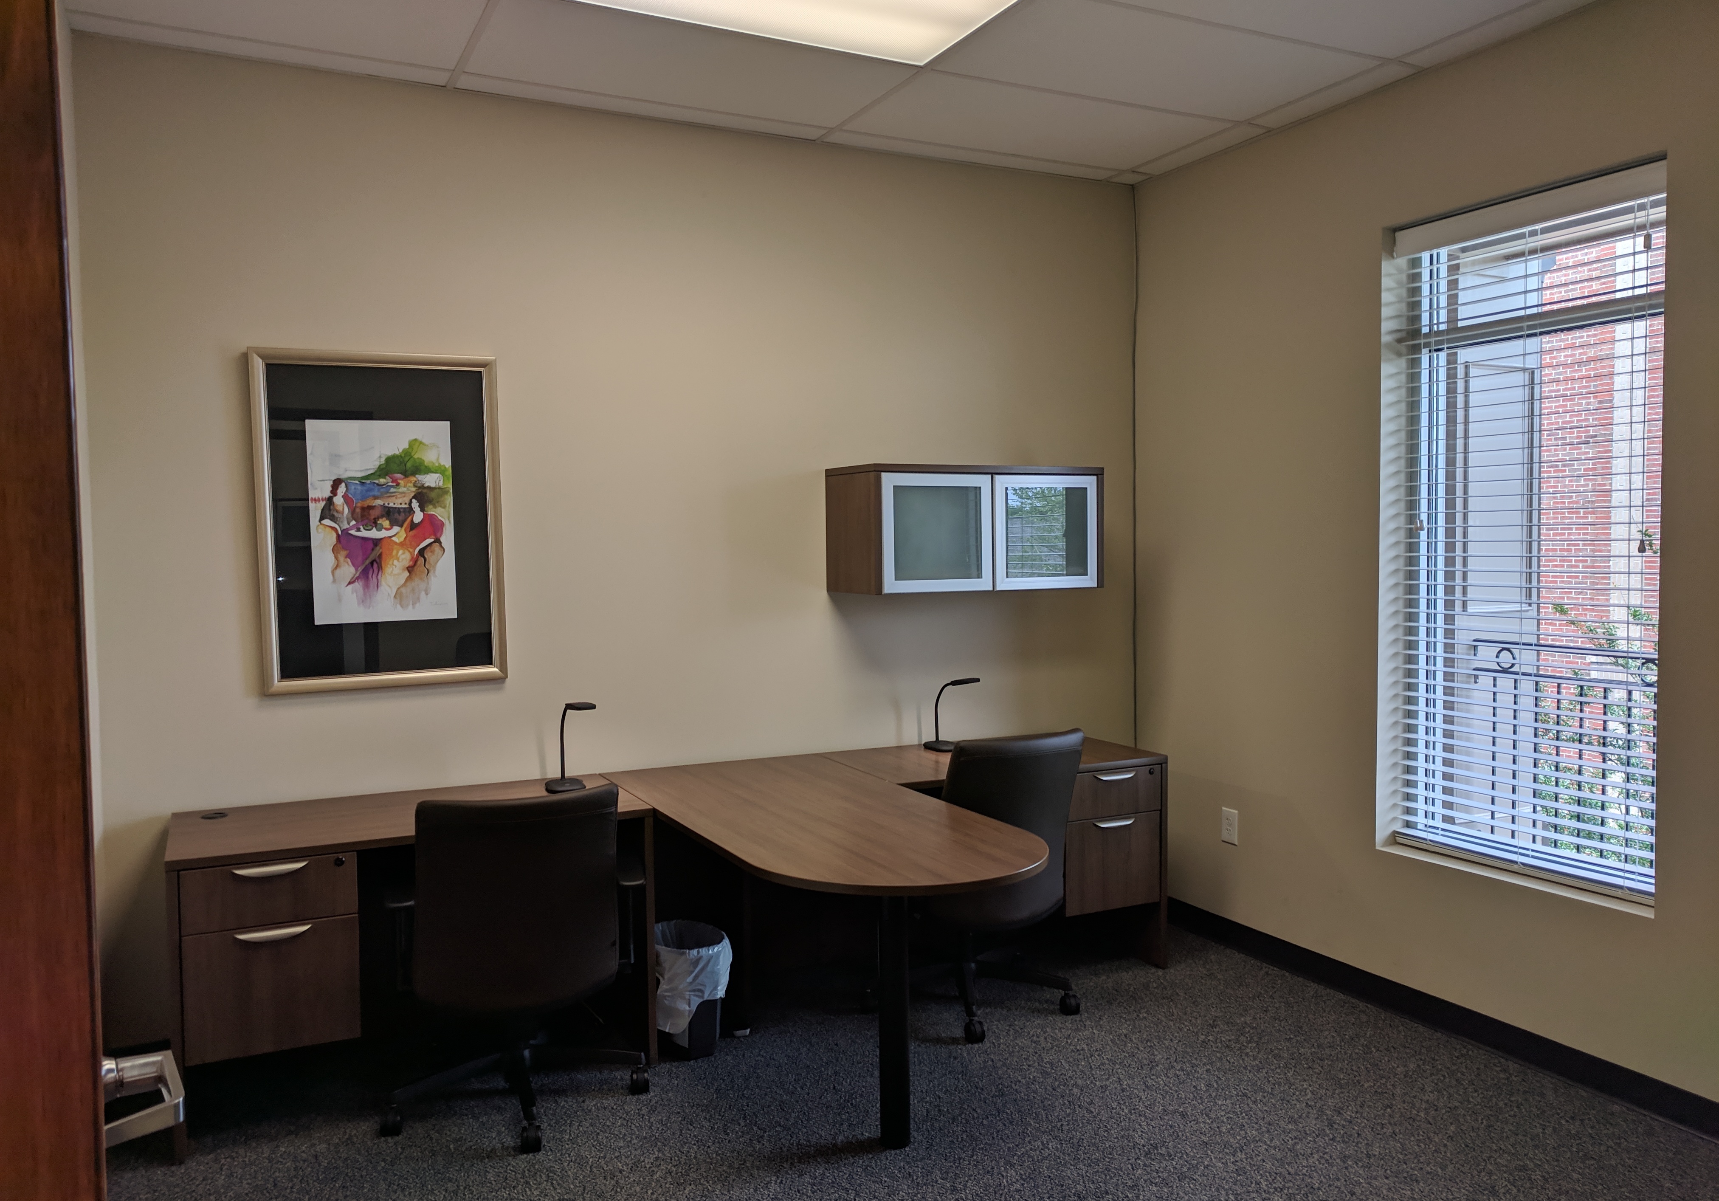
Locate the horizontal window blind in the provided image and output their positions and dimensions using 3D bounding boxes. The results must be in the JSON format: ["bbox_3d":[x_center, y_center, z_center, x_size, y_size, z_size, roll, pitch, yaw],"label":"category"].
[{"bbox_3d":[1.887,-0.173,3.665,0.069,1.906,0.863,-2,3,-27],"label":"horizontal window blind"}]

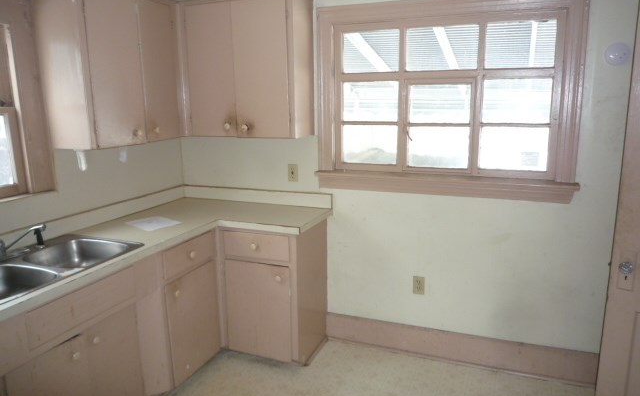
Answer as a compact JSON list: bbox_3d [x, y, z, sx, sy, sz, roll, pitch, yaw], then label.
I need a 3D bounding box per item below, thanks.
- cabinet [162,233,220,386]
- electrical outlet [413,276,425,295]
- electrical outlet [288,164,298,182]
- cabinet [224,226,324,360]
[{"bbox_3d":[-0.971,0.589,2.727,0.580,0.790,0.440,4,12,22],"label":"cabinet"},{"bbox_3d":[0.617,0.545,2.878,0.072,0.114,0.014,4,12,20],"label":"electrical outlet"},{"bbox_3d":[-0.174,-0.163,3.045,0.071,0.114,0.014,4,12,20],"label":"electrical outlet"},{"bbox_3d":[-0.268,0.535,2.948,0.525,0.790,0.520,4,12,22],"label":"cabinet"}]

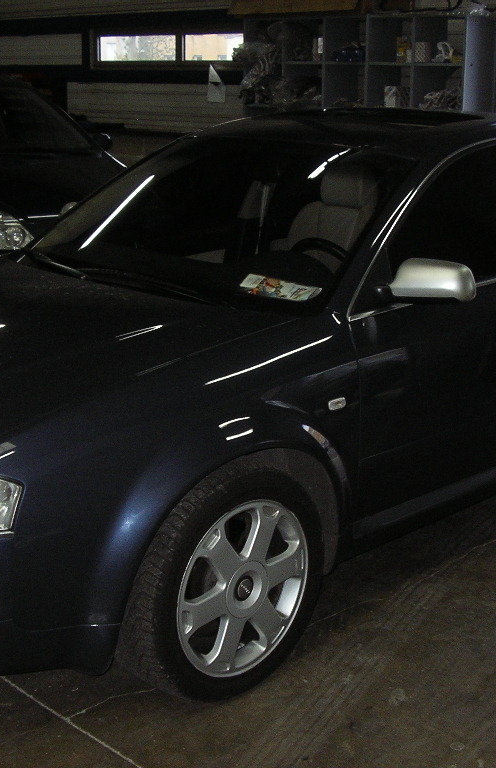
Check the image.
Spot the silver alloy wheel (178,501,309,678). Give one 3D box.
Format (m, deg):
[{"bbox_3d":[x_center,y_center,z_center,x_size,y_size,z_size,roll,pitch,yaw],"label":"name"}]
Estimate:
[{"bbox_3d":[-0.057,0.502,2.892,0.460,0.460,0.180,-14,21,-43],"label":"silver alloy wheel"}]

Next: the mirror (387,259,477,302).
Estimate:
[{"bbox_3d":[0.516,-0.288,3.087,0.140,0.120,0.205,-14,21,-43],"label":"mirror"}]

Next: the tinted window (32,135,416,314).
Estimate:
[{"bbox_3d":[-0.106,-0.571,3.722,1.360,0.160,0.730,15,55,43],"label":"tinted window"}]

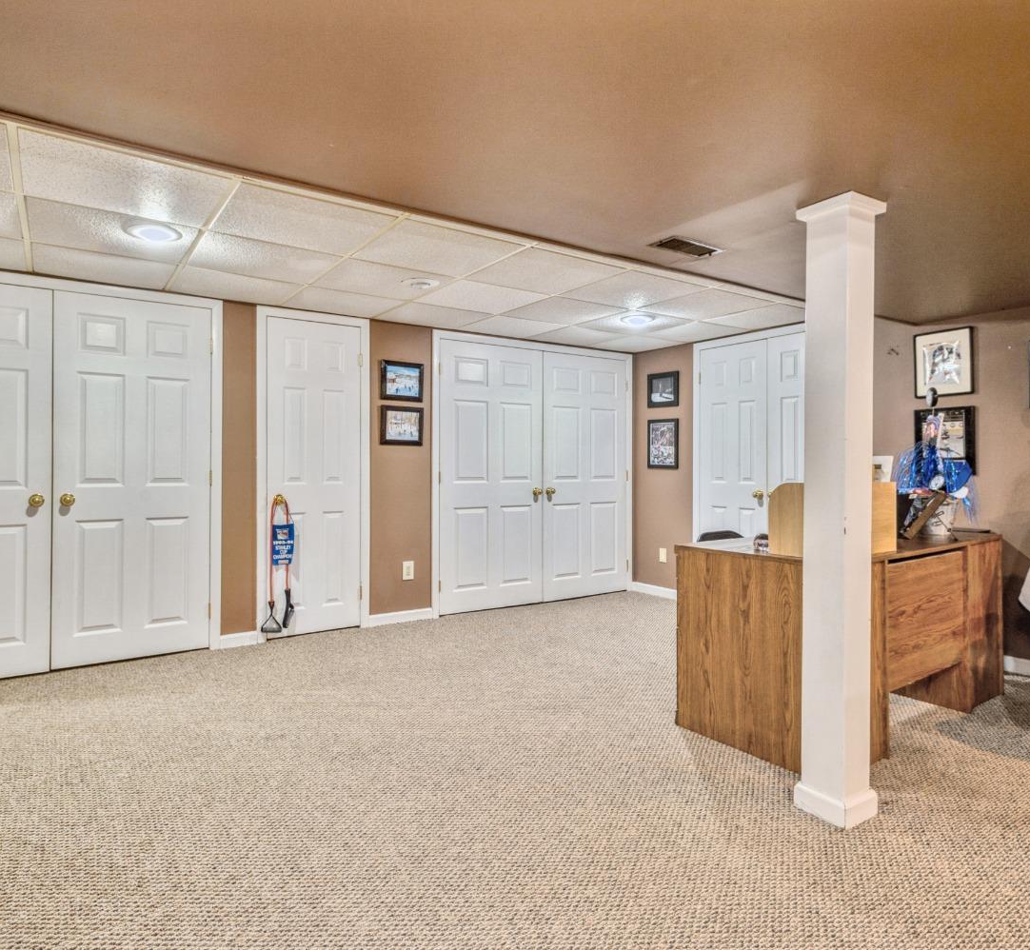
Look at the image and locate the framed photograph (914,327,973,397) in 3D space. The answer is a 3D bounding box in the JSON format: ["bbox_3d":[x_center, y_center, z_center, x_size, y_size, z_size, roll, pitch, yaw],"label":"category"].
[{"bbox_3d":[2.434,-0.633,3.837,0.025,0.365,0.302,0,1,-35],"label":"framed photograph"}]

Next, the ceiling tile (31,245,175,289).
[{"bbox_3d":[-2.070,-1.048,3.399,0.600,0.020,0.570,0,1,-35],"label":"ceiling tile"}]

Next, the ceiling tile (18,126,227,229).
[{"bbox_3d":[-1.385,-1.036,2.411,0.600,0.020,0.590,0,1,-35],"label":"ceiling tile"}]

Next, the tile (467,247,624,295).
[{"bbox_3d":[0.141,-1.036,3.435,0.605,0.020,0.605,0,1,-35],"label":"tile"}]

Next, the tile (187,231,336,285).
[{"bbox_3d":[-1.220,-1.045,3.264,0.600,0.020,0.600,0,1,-35],"label":"tile"}]

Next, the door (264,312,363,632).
[{"bbox_3d":[-1.282,0.020,4.322,0.600,1.989,0.037,0,1,-34],"label":"door"}]

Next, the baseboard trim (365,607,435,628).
[{"bbox_3d":[-0.774,0.977,4.633,0.476,0.080,0.015,0,1,-35],"label":"baseboard trim"}]

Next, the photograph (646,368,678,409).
[{"bbox_3d":[1.226,-0.706,5.603,0.020,0.284,0.336,0,1,-36],"label":"photograph"}]

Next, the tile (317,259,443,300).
[{"bbox_3d":[-0.706,-1.040,3.593,0.607,0.018,0.603,0,1,-34],"label":"tile"}]

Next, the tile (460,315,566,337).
[{"bbox_3d":[-0.006,-1.050,4.761,0.607,0.018,0.511,0,1,-34],"label":"tile"}]

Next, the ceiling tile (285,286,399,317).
[{"bbox_3d":[-1.028,-1.044,4.063,0.607,0.018,0.511,0,1,-34],"label":"ceiling tile"}]

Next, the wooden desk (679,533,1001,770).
[{"bbox_3d":[1.445,0.644,2.909,1.494,0.735,0.662,0,1,-37],"label":"wooden desk"}]

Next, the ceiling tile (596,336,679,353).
[{"bbox_3d":[0.974,-1.055,5.431,0.507,0.018,0.511,0,1,-34],"label":"ceiling tile"}]

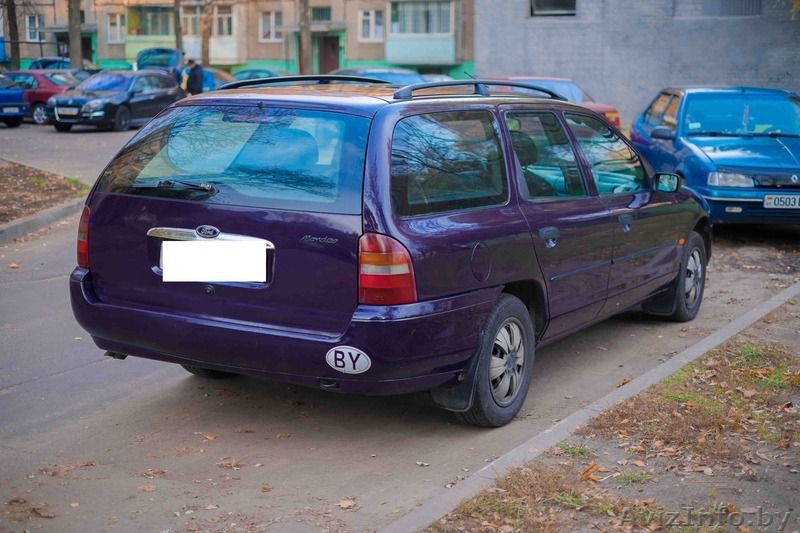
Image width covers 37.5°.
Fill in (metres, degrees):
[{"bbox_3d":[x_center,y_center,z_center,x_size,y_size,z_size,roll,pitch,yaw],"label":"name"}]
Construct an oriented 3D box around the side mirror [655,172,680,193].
[{"bbox_3d":[1.526,-0.478,6.697,0.180,0.120,0.110,6,11,30],"label":"side mirror"}]

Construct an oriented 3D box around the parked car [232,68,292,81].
[{"bbox_3d":[-4.914,-5.902,39.500,4.300,1.460,1.720,4,10,19],"label":"parked car"}]

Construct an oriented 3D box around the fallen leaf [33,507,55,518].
[{"bbox_3d":[-1.203,0.832,3.975,0.073,0.020,0.050,1,9,0],"label":"fallen leaf"}]

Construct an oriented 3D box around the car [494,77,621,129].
[{"bbox_3d":[1.700,-2.304,18.700,1.690,1.400,4.400,-3,10,-20],"label":"car"}]

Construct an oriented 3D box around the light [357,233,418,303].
[{"bbox_3d":[-0.033,0.005,4.275,0.180,0.265,0.170,6,10,30],"label":"light"}]

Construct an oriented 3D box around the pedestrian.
[{"bbox_3d":[-5.645,-4.805,32.443,0.450,1.770,0.550,-1,9,-8],"label":"pedestrian"}]

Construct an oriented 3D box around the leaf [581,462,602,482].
[{"bbox_3d":[0.706,0.754,4.329,0.082,0.050,0.085,1,9,0],"label":"leaf"}]

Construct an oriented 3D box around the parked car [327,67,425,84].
[{"bbox_3d":[-0.550,-3.397,24.600,1.740,1.480,4.300,-3,10,-20],"label":"parked car"}]

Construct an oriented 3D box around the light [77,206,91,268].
[{"bbox_3d":[-1.332,-0.140,5.031,0.180,0.265,0.170,6,10,30],"label":"light"}]

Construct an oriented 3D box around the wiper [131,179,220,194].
[{"bbox_3d":[-0.905,-0.316,4.697,0.440,0.057,0.055,6,11,30],"label":"wiper"}]

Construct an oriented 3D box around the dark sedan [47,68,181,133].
[{"bbox_3d":[-7.012,-4.178,29.517,1.830,1.470,4.800,3,10,16],"label":"dark sedan"}]

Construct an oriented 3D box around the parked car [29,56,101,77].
[{"bbox_3d":[-11.831,-6.690,42.125,4.400,1.550,1.750,0,9,-1],"label":"parked car"}]

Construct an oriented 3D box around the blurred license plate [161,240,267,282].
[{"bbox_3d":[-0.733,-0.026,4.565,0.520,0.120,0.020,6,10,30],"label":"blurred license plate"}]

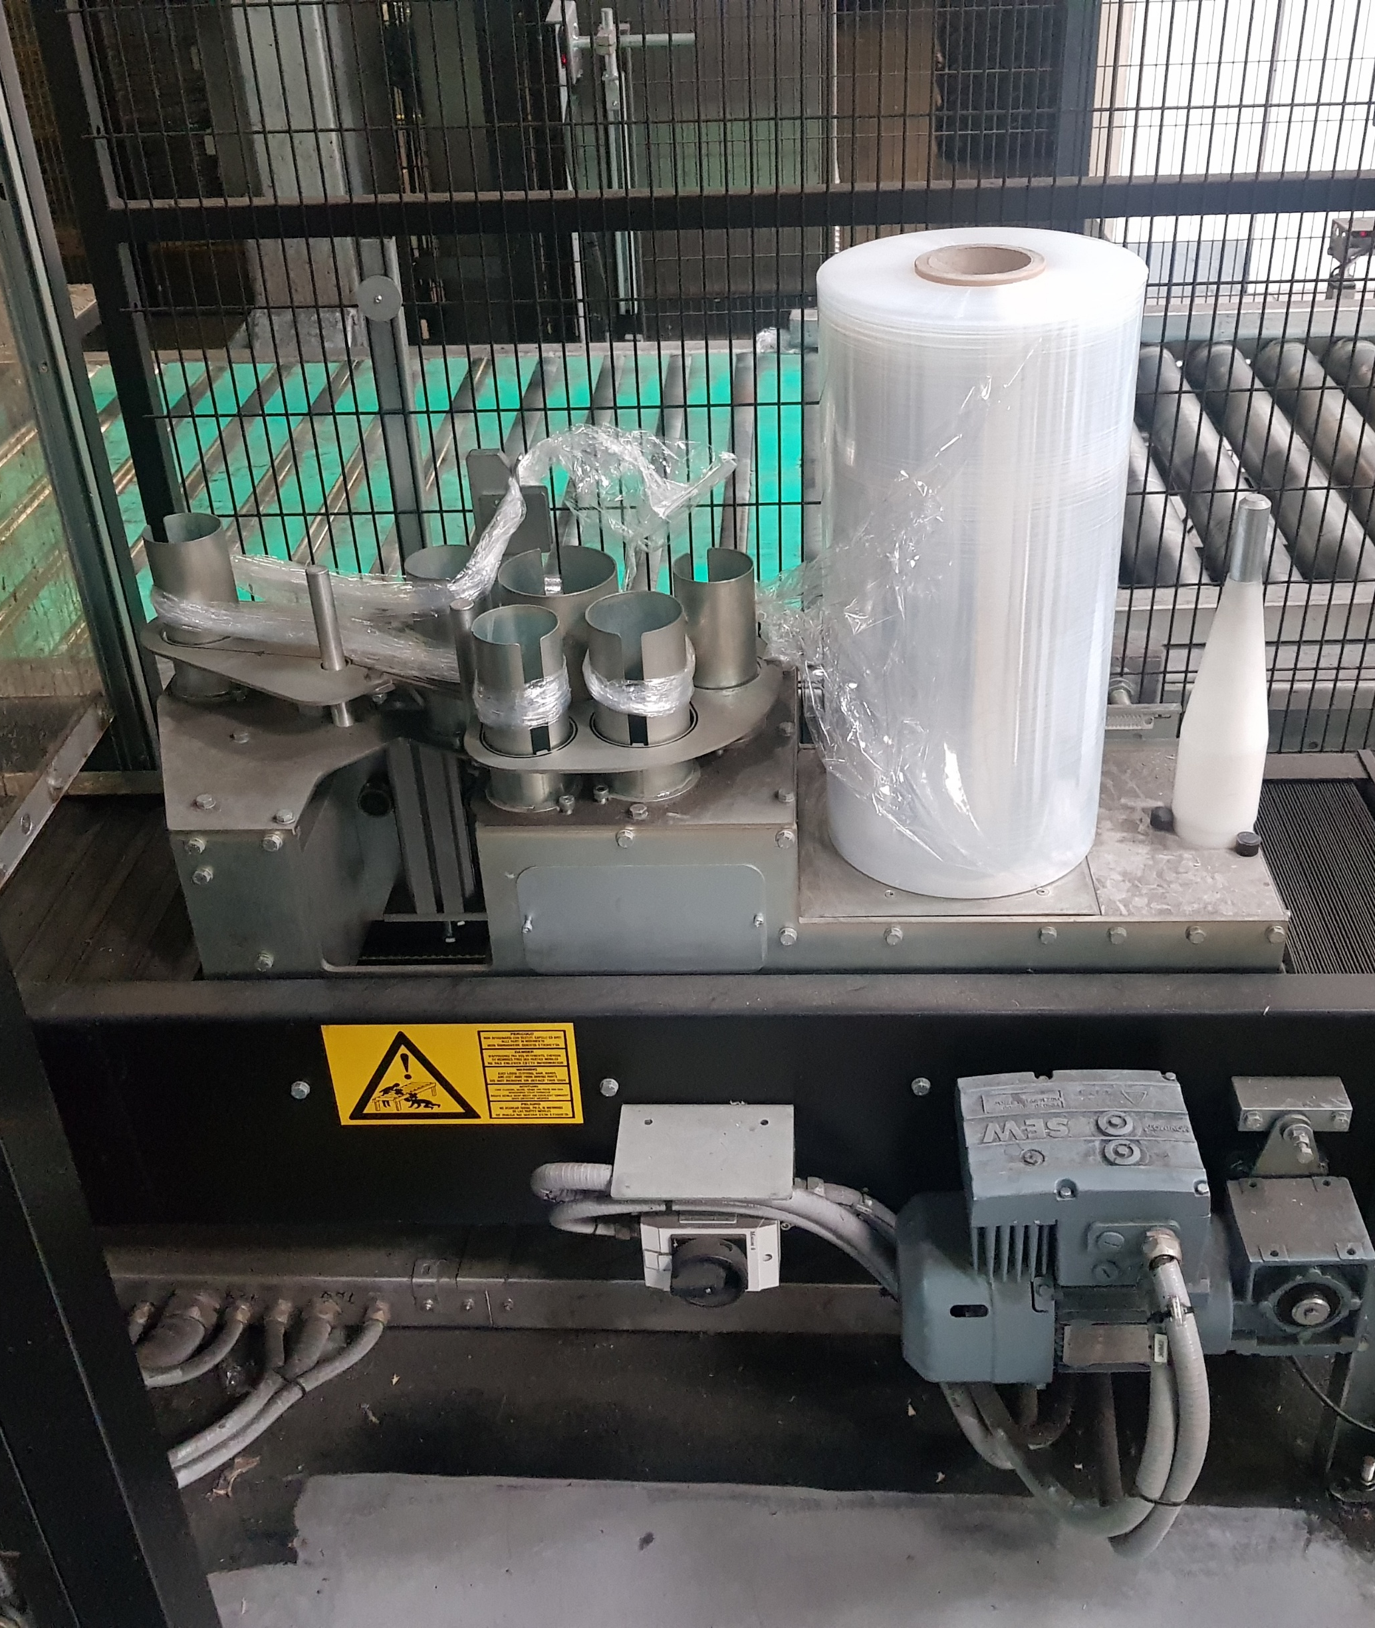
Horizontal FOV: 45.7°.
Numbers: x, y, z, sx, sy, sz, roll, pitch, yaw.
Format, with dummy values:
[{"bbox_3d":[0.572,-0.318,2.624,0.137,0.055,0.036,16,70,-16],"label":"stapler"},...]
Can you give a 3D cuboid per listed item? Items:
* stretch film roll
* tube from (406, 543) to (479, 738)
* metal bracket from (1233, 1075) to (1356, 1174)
[{"bbox_3d":[0.237,-0.207,1.369,0.247,0.506,0.247,0,31,5],"label":"stretch film roll"},{"bbox_3d":[-0.212,-0.157,1.490,0.072,0.157,0.072,0,31,5],"label":"tube"},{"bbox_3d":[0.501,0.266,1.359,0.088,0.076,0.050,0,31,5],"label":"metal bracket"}]

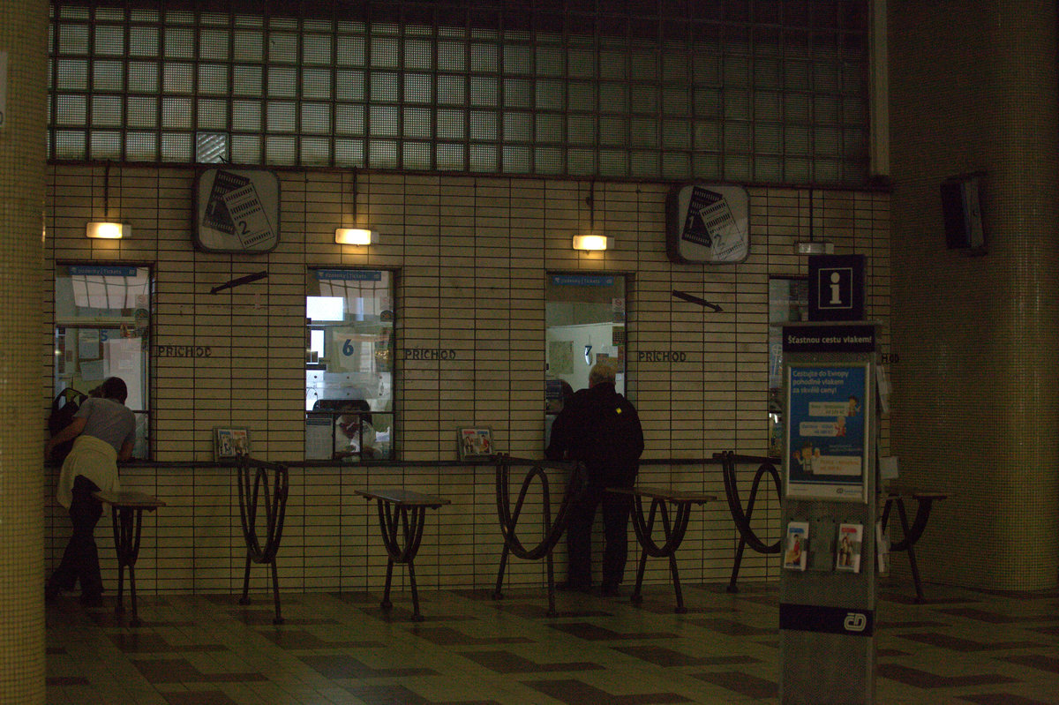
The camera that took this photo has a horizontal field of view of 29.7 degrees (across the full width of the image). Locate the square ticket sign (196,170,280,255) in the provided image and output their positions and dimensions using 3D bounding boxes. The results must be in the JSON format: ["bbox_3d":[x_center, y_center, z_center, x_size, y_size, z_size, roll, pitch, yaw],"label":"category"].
[{"bbox_3d":[-2.073,-0.995,14.145,0.601,0.611,0.190,1,-1,-16],"label":"square ticket sign"}]

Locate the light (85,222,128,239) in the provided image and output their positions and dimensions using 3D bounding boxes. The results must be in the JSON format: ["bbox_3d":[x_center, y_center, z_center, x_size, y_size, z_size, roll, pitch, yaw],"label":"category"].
[{"bbox_3d":[-2.930,-0.844,13.925,0.315,0.118,0.100,1,-2,-17],"label":"light"}]

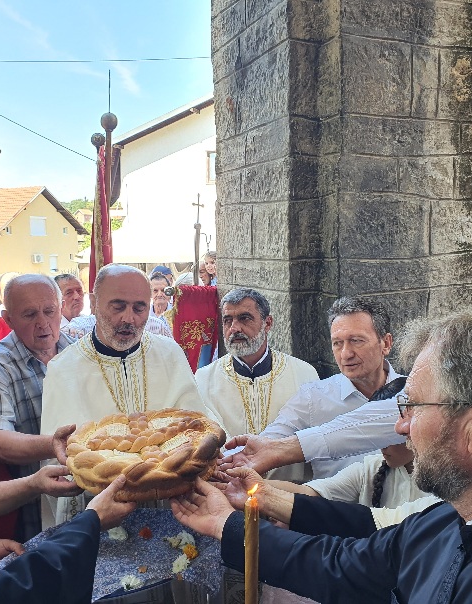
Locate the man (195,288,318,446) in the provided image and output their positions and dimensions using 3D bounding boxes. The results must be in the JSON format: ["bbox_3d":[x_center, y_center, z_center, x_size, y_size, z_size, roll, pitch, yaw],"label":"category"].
[{"bbox_3d":[0.060,0.790,2.320,0.560,1.710,0.420,0,7,7],"label":"man"}]

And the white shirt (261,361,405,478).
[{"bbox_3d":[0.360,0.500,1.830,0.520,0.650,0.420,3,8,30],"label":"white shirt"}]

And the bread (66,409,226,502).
[{"bbox_3d":[-0.195,0.333,1.340,0.347,0.092,0.347,-3,10,0],"label":"bread"}]

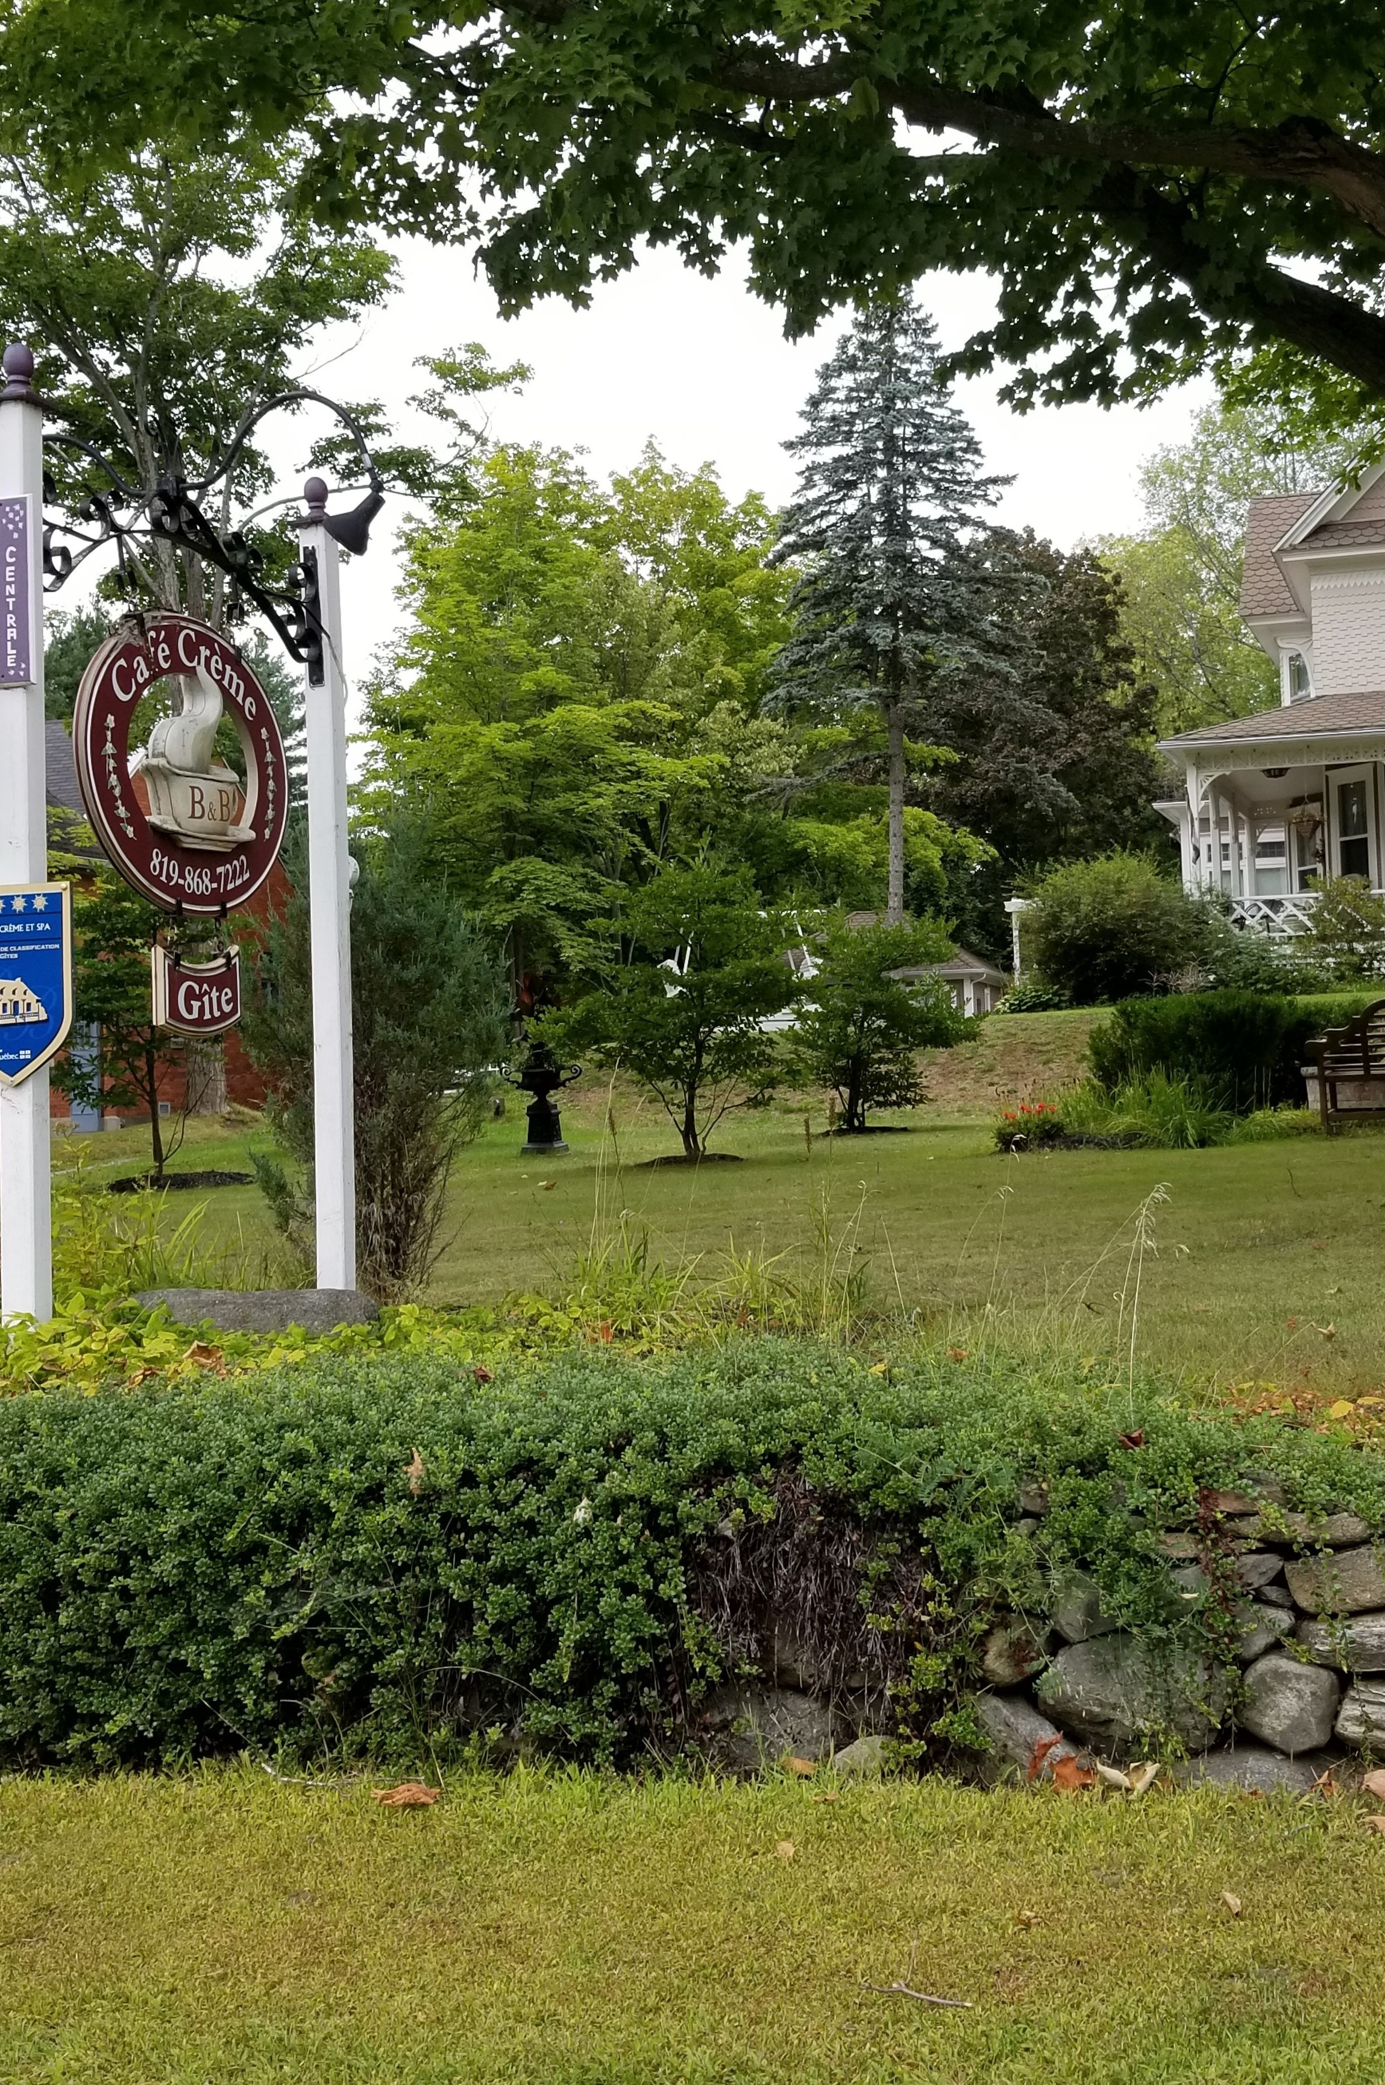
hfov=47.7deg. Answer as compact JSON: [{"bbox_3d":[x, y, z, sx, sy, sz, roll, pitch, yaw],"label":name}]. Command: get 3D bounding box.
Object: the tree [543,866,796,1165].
[{"bbox_3d":[-0.190,-0.235,12.200,1.967,2.284,1.850,-2,-2,0],"label":"tree"}]

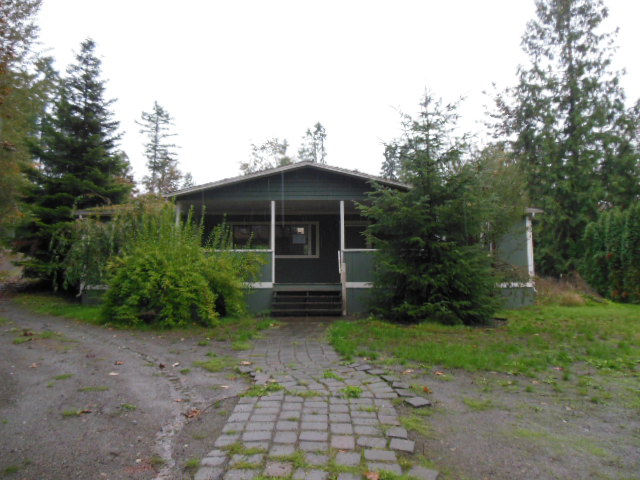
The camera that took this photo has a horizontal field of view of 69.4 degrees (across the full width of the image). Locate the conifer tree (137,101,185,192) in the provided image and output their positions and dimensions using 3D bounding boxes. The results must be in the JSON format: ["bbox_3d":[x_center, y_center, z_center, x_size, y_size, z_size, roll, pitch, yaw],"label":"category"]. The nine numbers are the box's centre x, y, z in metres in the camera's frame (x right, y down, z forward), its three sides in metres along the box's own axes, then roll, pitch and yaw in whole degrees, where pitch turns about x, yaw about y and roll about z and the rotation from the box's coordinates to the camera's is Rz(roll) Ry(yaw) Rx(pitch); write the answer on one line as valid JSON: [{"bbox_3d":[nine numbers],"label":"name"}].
[{"bbox_3d":[-14.210,-4.288,40.606,4.300,16.490,4.300,0,-5,0],"label":"conifer tree"}]

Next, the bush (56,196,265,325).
[{"bbox_3d":[-3.939,0.428,11.213,4.993,2.909,3.300,0,-5,0],"label":"bush"}]

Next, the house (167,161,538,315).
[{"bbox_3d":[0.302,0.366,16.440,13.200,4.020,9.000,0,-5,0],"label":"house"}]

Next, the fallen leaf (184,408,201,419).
[{"bbox_3d":[-1.250,1.692,4.449,0.160,0.040,0.160,0,-5,0],"label":"fallen leaf"}]

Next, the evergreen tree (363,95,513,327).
[{"bbox_3d":[2.727,-0.828,10.928,3.543,5.412,3.400,0,-5,0],"label":"evergreen tree"}]

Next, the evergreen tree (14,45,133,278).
[{"bbox_3d":[-10.043,-3.202,18.900,4.747,10.569,4.600,0,-5,0],"label":"evergreen tree"}]

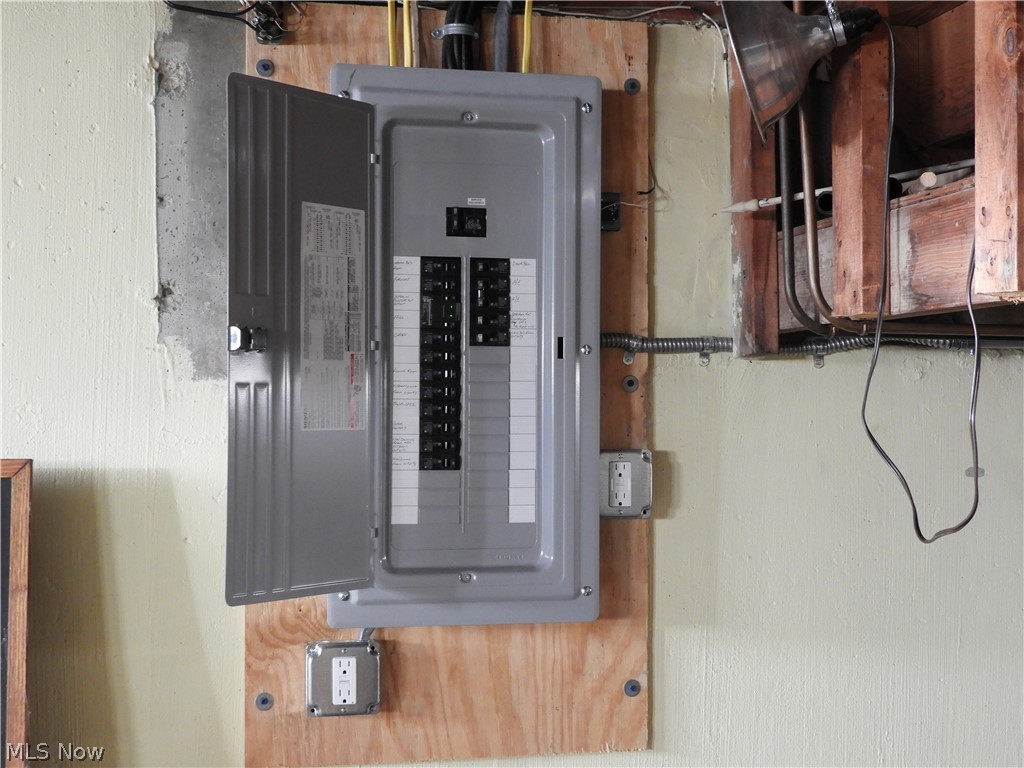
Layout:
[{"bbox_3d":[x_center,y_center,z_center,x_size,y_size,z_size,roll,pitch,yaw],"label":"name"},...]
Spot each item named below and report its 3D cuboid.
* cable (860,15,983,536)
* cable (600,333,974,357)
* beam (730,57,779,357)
[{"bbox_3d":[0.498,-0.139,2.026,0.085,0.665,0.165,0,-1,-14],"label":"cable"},{"bbox_3d":[0.437,-0.062,2.546,0.635,0.035,0.030,0,-1,-14],"label":"cable"},{"bbox_3d":[0.375,-0.295,2.520,0.040,0.500,0.089,0,-1,-14],"label":"beam"}]

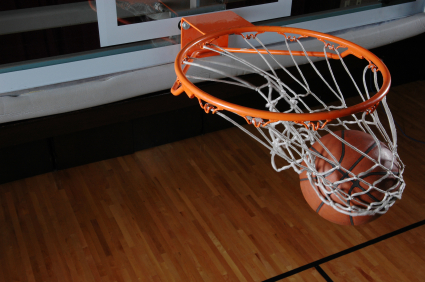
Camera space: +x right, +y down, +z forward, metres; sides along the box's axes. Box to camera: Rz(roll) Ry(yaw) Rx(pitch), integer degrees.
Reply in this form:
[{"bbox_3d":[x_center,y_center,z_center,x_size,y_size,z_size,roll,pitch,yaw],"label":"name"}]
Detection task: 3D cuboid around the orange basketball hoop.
[{"bbox_3d":[0.135,-0.051,1.369,0.510,0.387,0.647,-14,36,-23],"label":"orange basketball hoop"}]

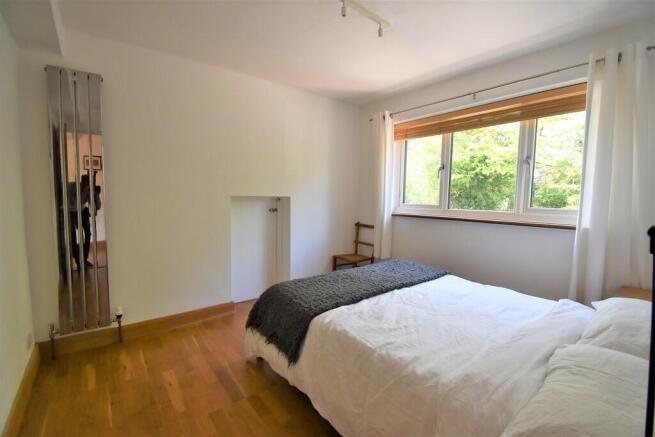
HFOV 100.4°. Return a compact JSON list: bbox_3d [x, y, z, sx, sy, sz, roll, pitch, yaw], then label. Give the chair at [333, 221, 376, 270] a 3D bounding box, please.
[{"bbox_3d":[0.358,0.498,3.400,0.440,0.850,0.400,-2,6,-39],"label":"chair"}]

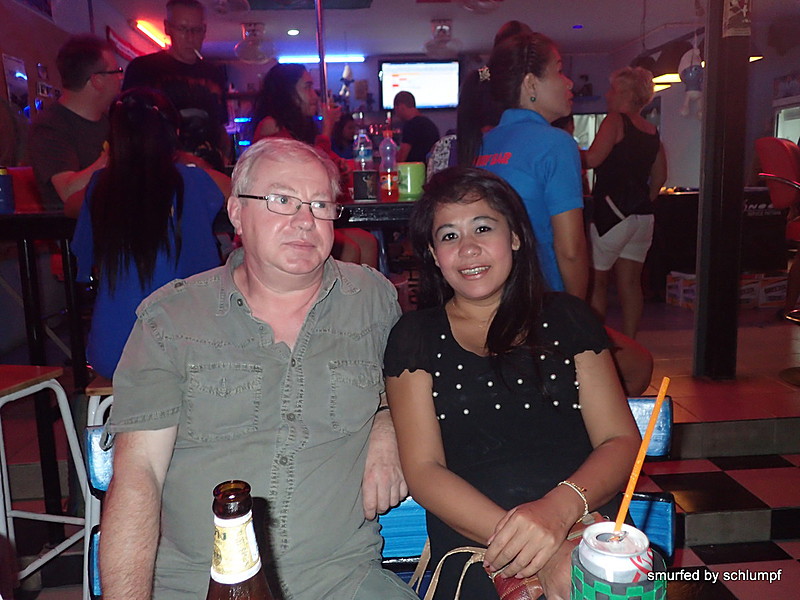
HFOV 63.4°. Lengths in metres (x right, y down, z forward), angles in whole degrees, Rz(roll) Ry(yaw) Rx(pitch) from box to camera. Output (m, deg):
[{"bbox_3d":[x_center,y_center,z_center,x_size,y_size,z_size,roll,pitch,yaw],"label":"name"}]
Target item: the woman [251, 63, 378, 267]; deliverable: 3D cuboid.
[{"bbox_3d":[-0.349,-0.373,2.773,0.580,1.250,0.420,0,10,18],"label":"woman"}]

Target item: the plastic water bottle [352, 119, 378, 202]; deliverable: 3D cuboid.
[{"bbox_3d":[-0.121,-0.468,2.200,0.070,0.250,0.070,-3,10,0],"label":"plastic water bottle"}]

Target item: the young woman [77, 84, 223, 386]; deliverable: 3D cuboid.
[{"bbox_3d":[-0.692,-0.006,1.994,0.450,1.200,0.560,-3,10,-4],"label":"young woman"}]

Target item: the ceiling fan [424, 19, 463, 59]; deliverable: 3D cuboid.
[{"bbox_3d":[0.454,-2.717,6.750,0.410,0.420,0.410,-3,10,0],"label":"ceiling fan"}]

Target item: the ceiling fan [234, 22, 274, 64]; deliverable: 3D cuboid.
[{"bbox_3d":[-1.462,-2.571,6.500,0.410,0.430,0.410,-3,10,0],"label":"ceiling fan"}]

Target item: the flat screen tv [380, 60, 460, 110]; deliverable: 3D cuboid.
[{"bbox_3d":[0.250,-2.691,8.100,1.020,0.610,0.090,-4,10,-5],"label":"flat screen tv"}]

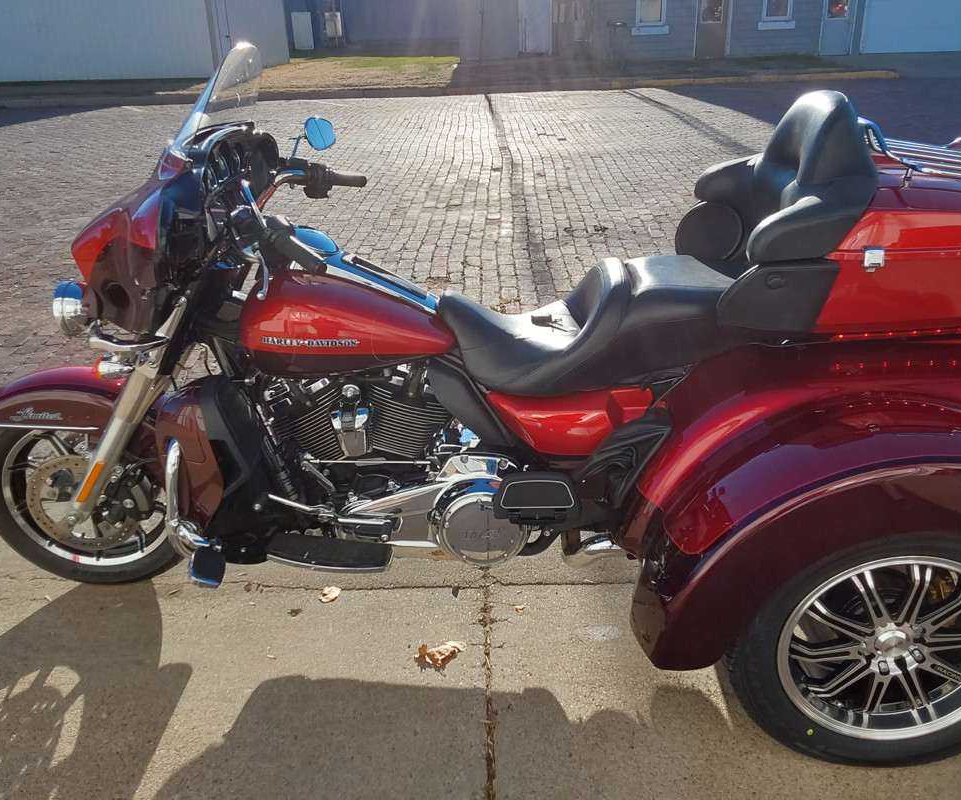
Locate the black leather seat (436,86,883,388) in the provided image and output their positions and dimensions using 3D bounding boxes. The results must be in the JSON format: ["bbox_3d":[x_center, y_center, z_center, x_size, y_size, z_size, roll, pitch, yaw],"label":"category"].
[{"bbox_3d":[0.358,-0.358,1.951,0.960,0.620,0.600,0,24,7],"label":"black leather seat"}]

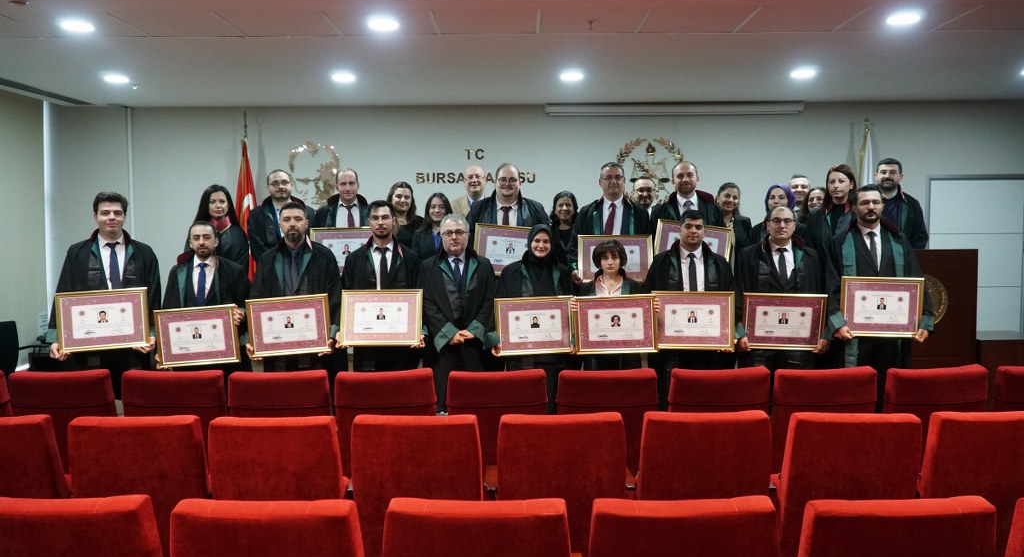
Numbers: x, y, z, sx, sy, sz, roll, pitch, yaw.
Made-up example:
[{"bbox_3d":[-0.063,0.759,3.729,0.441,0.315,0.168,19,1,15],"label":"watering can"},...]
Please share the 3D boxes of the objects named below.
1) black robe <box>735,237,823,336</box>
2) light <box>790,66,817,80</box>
[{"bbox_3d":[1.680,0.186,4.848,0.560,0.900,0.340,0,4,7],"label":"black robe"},{"bbox_3d":[2.287,-1.609,6.027,0.195,0.040,0.195,0,3,0],"label":"light"}]

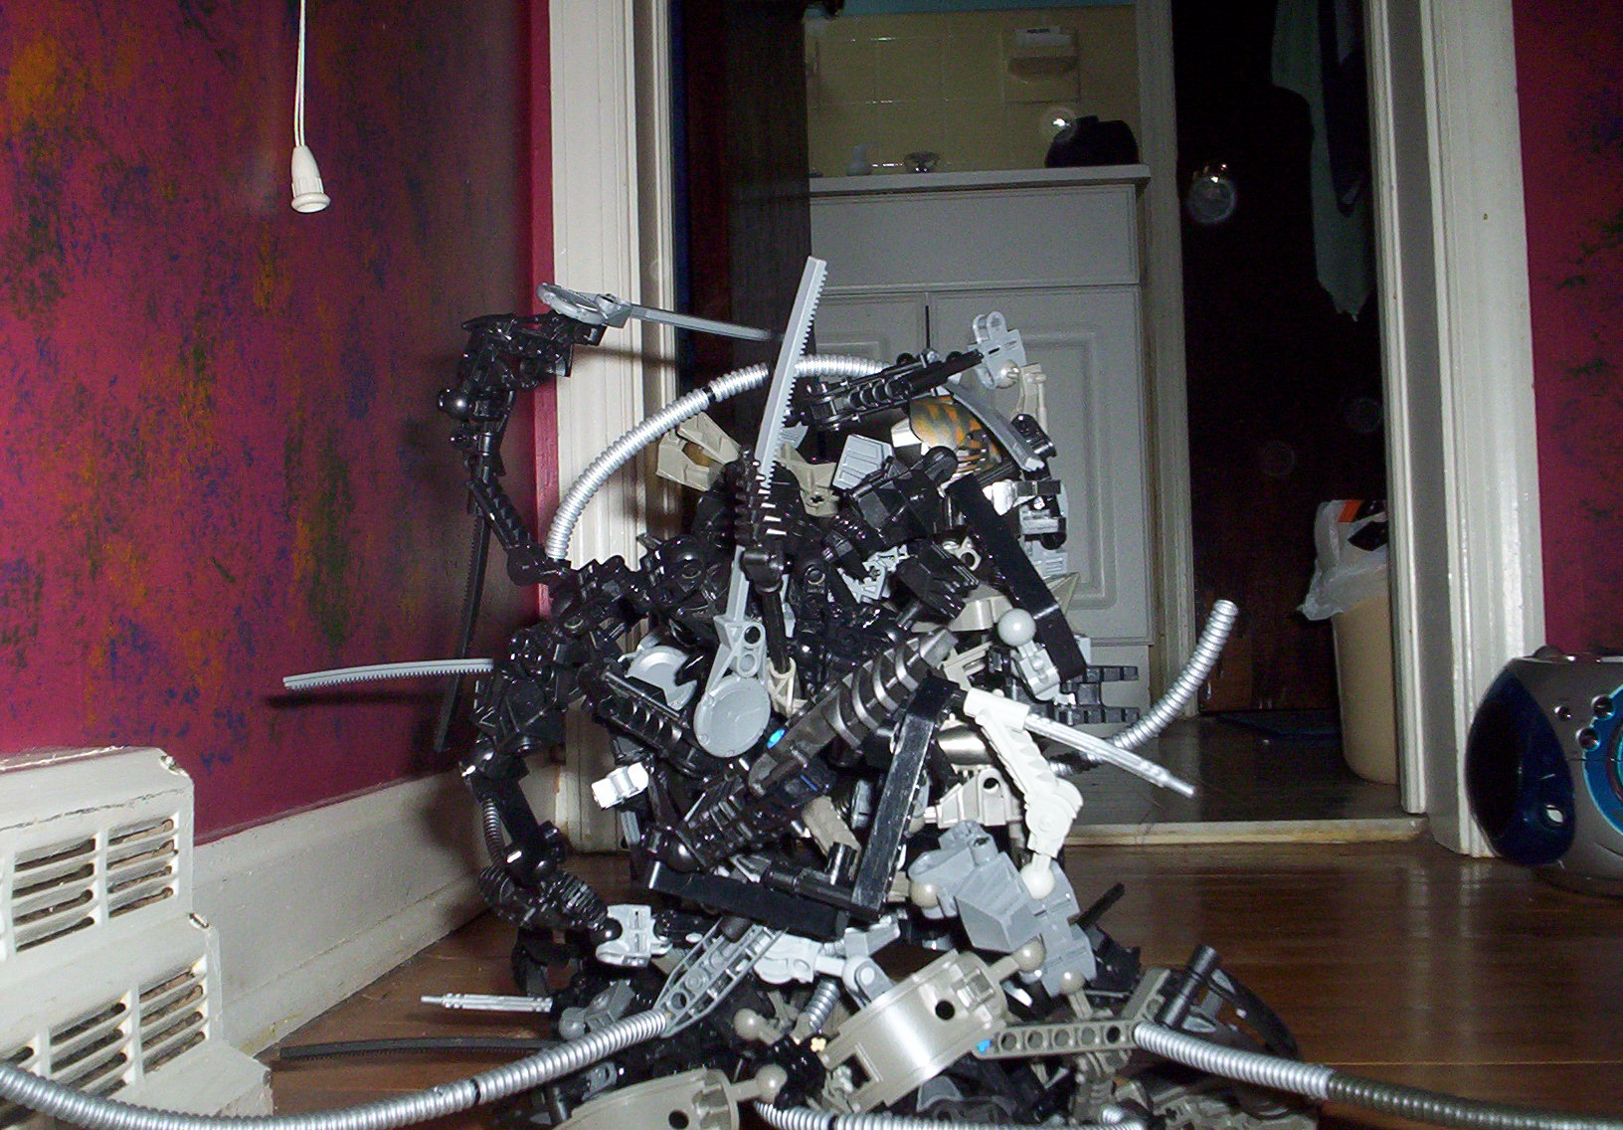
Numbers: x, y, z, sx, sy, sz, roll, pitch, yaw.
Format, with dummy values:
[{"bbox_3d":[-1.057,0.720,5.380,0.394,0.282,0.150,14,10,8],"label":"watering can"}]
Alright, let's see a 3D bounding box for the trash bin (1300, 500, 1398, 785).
[{"bbox_3d":[0.653,0.081,1.940,0.220,0.290,0.220,-1,-2,0],"label":"trash bin"}]

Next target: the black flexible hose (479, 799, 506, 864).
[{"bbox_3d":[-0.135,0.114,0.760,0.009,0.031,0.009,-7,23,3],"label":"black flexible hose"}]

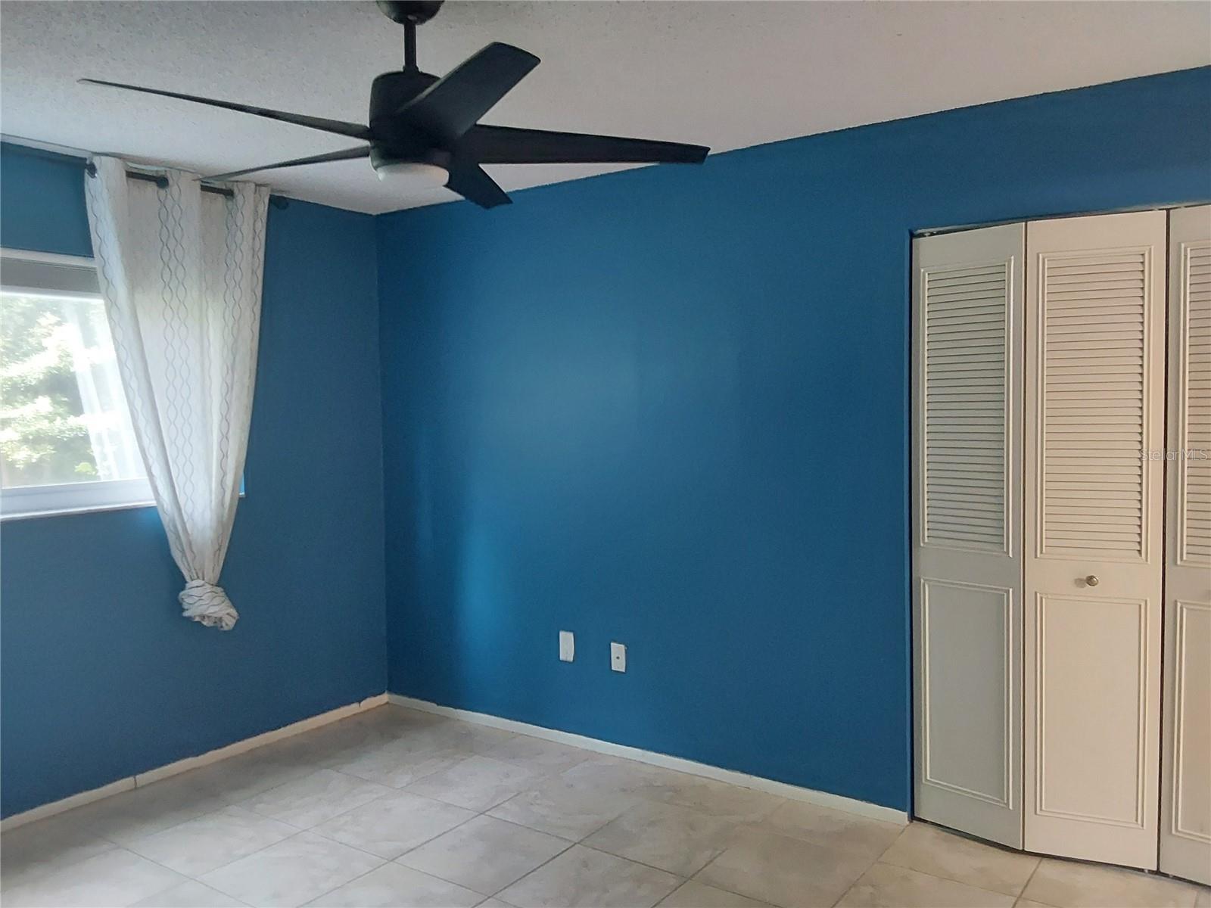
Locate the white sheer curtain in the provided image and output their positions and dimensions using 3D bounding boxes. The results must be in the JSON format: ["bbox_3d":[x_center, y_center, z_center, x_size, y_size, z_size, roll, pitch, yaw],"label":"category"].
[{"bbox_3d":[-1.653,-0.190,3.942,0.140,1.855,0.760,1,3,35],"label":"white sheer curtain"}]

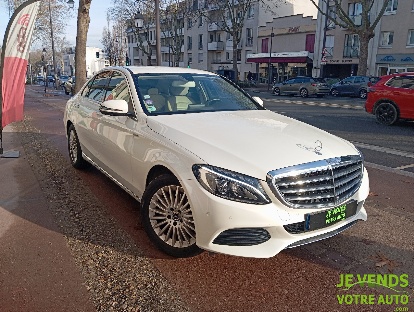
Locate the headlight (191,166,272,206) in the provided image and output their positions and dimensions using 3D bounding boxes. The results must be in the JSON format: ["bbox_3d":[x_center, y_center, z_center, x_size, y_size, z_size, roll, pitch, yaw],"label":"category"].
[{"bbox_3d":[0.150,0.177,2.123,0.370,0.210,0.420,-8,16,-33],"label":"headlight"}]

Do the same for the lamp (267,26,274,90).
[{"bbox_3d":[6.469,-9.697,33.932,0.350,6.100,0.350,-10,17,-39],"label":"lamp"}]

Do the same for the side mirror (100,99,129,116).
[{"bbox_3d":[-0.845,-0.432,3.063,0.235,0.145,0.160,-8,16,-33],"label":"side mirror"}]

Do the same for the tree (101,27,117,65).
[{"bbox_3d":[-20.671,-21.713,71.279,3.400,10.919,3.400,1,14,0],"label":"tree"}]

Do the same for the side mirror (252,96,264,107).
[{"bbox_3d":[0.613,-0.637,4.028,0.235,0.145,0.160,-8,16,-33],"label":"side mirror"}]

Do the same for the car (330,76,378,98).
[{"bbox_3d":[11.650,-5.390,26.150,1.790,1.540,4.150,-7,16,-30],"label":"car"}]

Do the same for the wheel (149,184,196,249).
[{"bbox_3d":[-0.200,0.439,2.557,0.485,0.485,0.180,10,16,32],"label":"wheel"}]

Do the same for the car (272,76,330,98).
[{"bbox_3d":[7.040,-5.270,25.450,1.790,1.450,4.560,-8,16,-34],"label":"car"}]

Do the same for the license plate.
[{"bbox_3d":[0.850,0.401,2.254,0.520,0.110,0.020,-8,16,-33],"label":"license plate"}]

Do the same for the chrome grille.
[{"bbox_3d":[0.816,0.179,2.261,0.900,0.300,0.150,-8,16,-33],"label":"chrome grille"}]

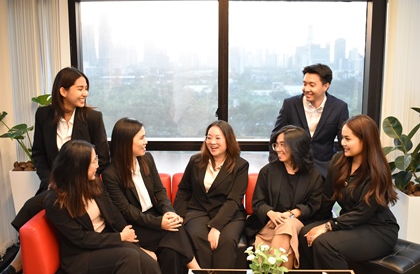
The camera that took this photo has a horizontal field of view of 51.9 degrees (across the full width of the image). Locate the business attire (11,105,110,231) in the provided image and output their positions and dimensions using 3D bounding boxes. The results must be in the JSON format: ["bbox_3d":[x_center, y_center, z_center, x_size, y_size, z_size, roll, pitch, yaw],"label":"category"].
[{"bbox_3d":[-1.029,0.289,3.001,0.640,1.040,0.480,1,8,5],"label":"business attire"}]

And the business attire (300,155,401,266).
[{"bbox_3d":[0.801,0.542,2.522,0.620,0.930,0.460,-5,10,-31],"label":"business attire"}]

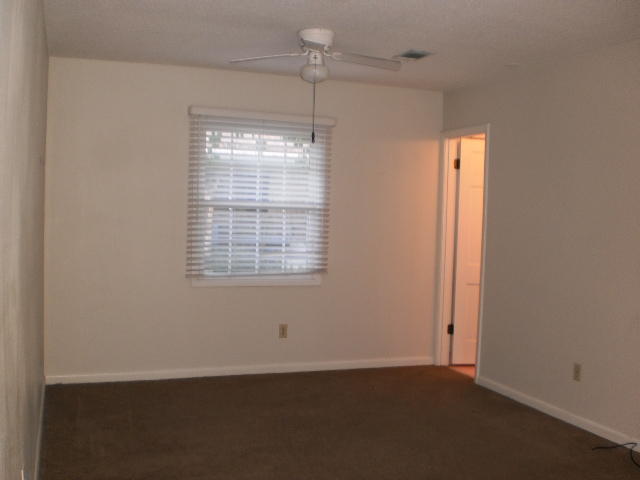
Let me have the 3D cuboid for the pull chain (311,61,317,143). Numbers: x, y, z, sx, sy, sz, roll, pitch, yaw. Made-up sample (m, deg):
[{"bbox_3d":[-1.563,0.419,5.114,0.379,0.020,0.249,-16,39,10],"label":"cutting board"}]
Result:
[{"bbox_3d":[-0.031,-0.833,4.013,0.016,0.493,0.016,2,3,0],"label":"pull chain"}]

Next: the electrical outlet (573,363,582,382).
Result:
[{"bbox_3d":[1.675,0.864,4.338,0.010,0.118,0.072,1,3,-21],"label":"electrical outlet"}]

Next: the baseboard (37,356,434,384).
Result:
[{"bbox_3d":[-0.509,1.074,5.477,3.249,0.072,0.016,1,3,-18],"label":"baseboard"}]

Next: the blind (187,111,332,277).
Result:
[{"bbox_3d":[-0.471,-0.361,5.379,1.180,1.290,0.070,1,3,-18],"label":"blind"}]

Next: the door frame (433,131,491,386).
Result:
[{"bbox_3d":[1.219,0.109,5.649,0.120,2.080,0.710,1,3,-21],"label":"door frame"}]

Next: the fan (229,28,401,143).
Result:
[{"bbox_3d":[-0.030,-0.913,4.068,1.060,0.690,1.060,2,3,0],"label":"fan"}]

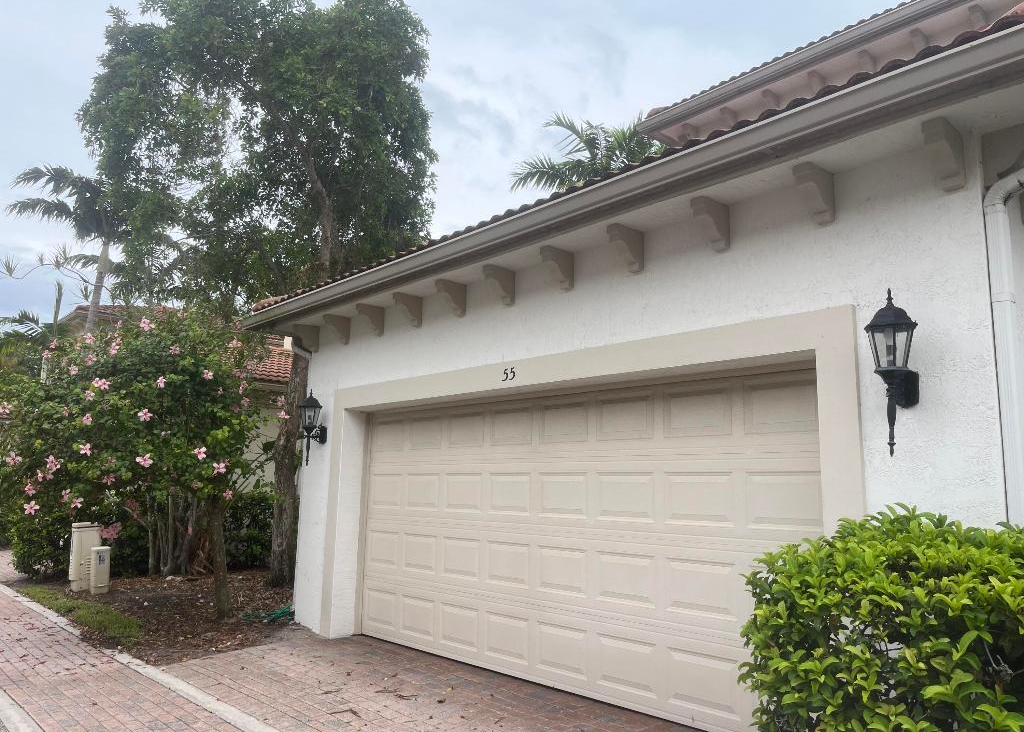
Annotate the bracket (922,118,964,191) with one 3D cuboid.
[{"bbox_3d":[1.953,-0.935,3.480,0.245,0.260,0.092,9,-12,-41],"label":"bracket"}]

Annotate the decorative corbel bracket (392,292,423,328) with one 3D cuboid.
[{"bbox_3d":[-0.907,-0.485,6.718,0.253,0.254,0.087,9,-12,-41],"label":"decorative corbel bracket"}]

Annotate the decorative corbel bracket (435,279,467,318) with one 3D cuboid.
[{"bbox_3d":[-0.497,-0.551,6.263,0.253,0.254,0.087,9,-12,-41],"label":"decorative corbel bracket"}]

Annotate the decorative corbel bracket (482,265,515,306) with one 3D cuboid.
[{"bbox_3d":[-0.104,-0.607,5.734,0.245,0.260,0.092,9,-12,-41],"label":"decorative corbel bracket"}]

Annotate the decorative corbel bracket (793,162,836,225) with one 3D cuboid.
[{"bbox_3d":[1.564,-0.885,3.976,0.253,0.254,0.087,9,-12,-41],"label":"decorative corbel bracket"}]

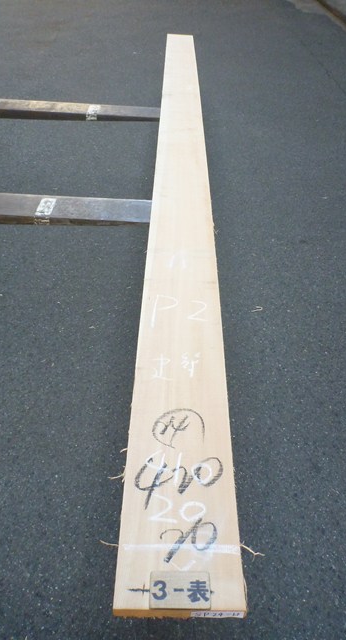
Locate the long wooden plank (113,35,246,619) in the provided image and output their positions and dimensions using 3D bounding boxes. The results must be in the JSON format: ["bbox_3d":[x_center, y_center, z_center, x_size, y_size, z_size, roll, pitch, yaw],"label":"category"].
[{"bbox_3d":[0.034,-0.874,2.410,0.202,0.028,4.180,1,39,0],"label":"long wooden plank"}]

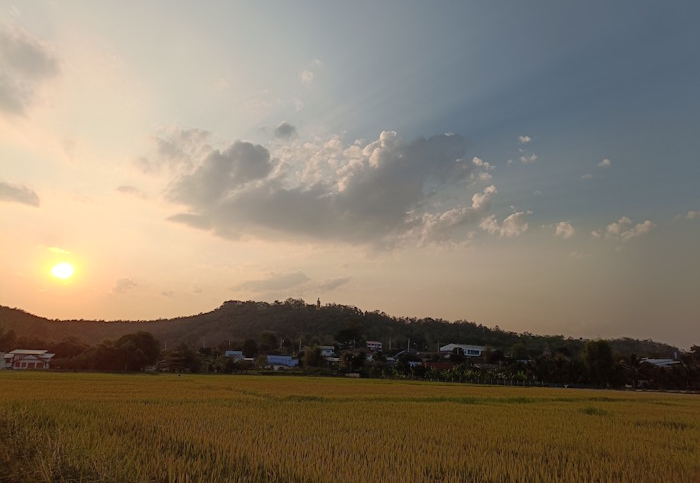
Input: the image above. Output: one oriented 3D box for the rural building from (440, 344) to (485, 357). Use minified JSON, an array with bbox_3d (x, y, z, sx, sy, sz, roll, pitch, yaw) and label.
[{"bbox_3d":[48.930,47.500,219.660,18.540,5.340,10.000,-1,-15,12],"label":"rural building"}]

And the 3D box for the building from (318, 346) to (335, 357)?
[{"bbox_3d":[-10.370,47.920,219.590,6.420,4.880,6.500,0,-15,5],"label":"building"}]

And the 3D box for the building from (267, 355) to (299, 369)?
[{"bbox_3d":[-24.320,44.090,183.210,10.970,4.850,7.500,3,-15,-5],"label":"building"}]

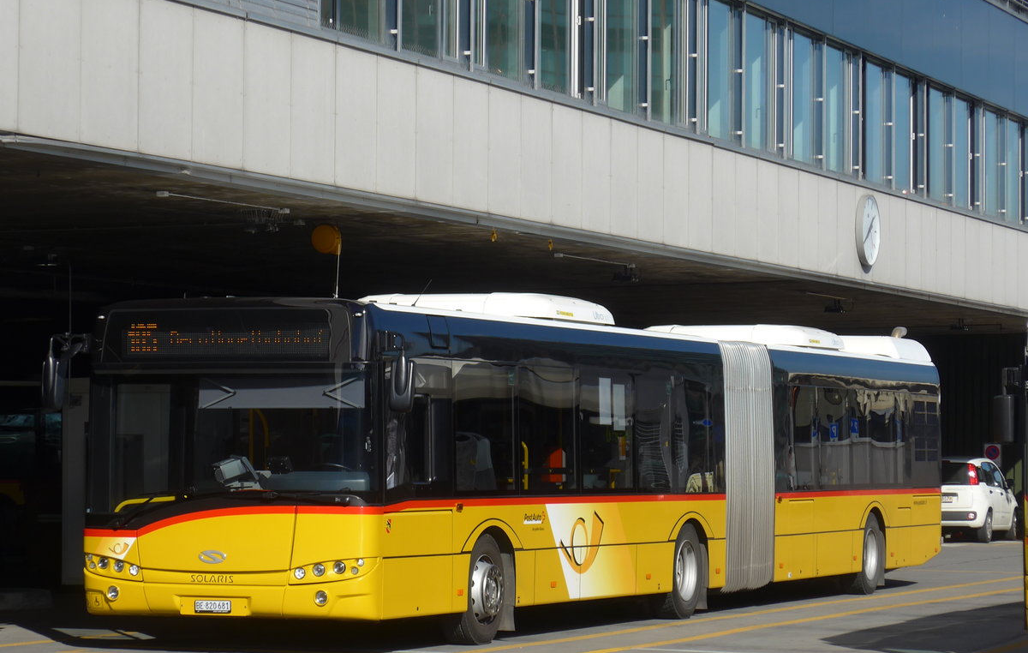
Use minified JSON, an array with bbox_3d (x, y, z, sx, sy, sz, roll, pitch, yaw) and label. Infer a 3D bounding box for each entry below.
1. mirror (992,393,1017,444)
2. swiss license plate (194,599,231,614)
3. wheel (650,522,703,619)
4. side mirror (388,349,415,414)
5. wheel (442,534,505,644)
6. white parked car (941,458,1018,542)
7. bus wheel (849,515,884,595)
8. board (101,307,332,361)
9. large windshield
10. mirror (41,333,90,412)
[{"bbox_3d":[3.649,0.685,27.400,0.170,0.370,0.120,0,-2,19],"label":"mirror"},{"bbox_3d":[-2.343,2.179,28.666,0.305,0.100,0.015,0,-2,19],"label":"swiss license plate"},{"bbox_3d":[1.567,2.426,36.505,0.310,0.950,0.950,0,-2,19],"label":"wheel"},{"bbox_3d":[-0.868,0.419,28.387,0.190,0.490,0.170,0,-2,19],"label":"side mirror"},{"bbox_3d":[-0.377,2.200,30.888,0.290,0.950,0.950,0,-2,19],"label":"wheel"},{"bbox_3d":[8.379,3.236,68.859,1.640,1.550,3.650,0,-2,20],"label":"white parked car"},{"bbox_3d":[3.920,2.590,41.972,0.310,0.950,0.950,-1,-2,25],"label":"bus wheel"},{"bbox_3d":[-2.301,0.064,28.875,1.890,0.410,0.120,0,-2,19],"label":"board"},{"bbox_3d":[-2.243,0.911,28.907,2.360,1.110,0.280,0,-6,19],"label":"large windshield"},{"bbox_3d":[-3.556,0.370,29.200,0.330,0.620,0.220,0,-2,19],"label":"mirror"}]

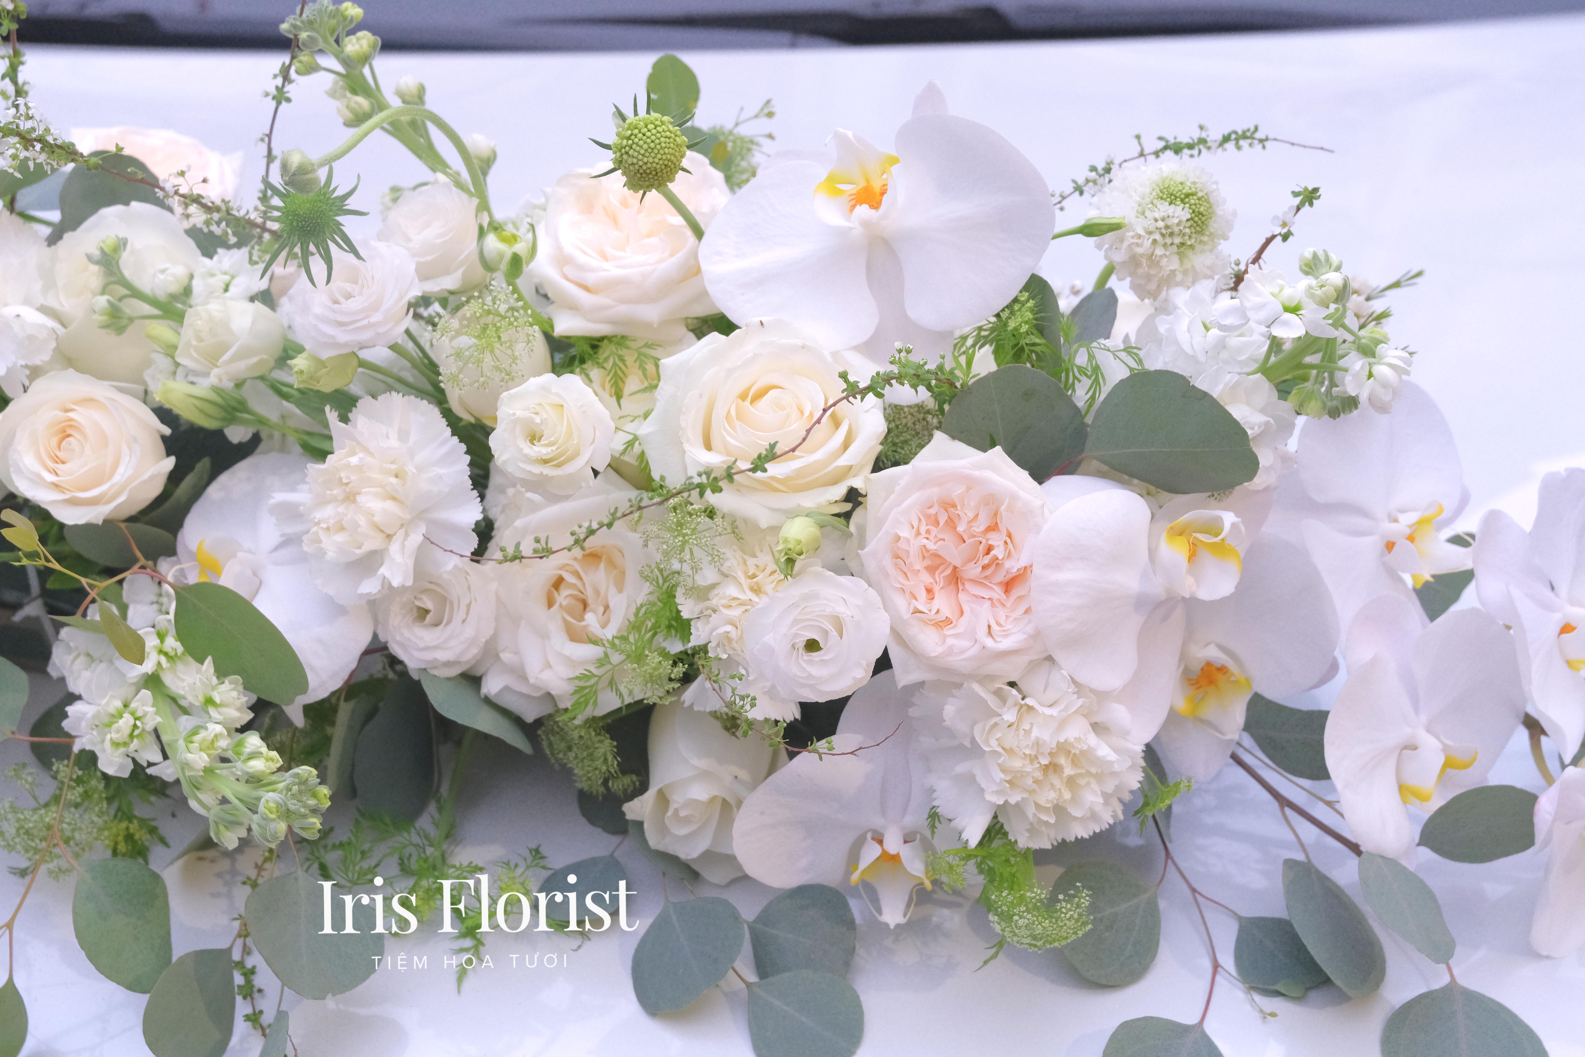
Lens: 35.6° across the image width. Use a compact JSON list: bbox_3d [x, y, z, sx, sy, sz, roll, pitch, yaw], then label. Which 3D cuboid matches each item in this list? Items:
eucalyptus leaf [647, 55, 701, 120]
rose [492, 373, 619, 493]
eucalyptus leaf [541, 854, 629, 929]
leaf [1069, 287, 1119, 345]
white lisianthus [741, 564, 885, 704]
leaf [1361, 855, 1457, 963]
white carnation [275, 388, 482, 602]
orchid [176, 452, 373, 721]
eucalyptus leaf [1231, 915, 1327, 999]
[{"bbox_3d":[-0.046,-0.169,0.950,0.021,0.006,0.029,-2,73,-7],"label":"eucalyptus leaf"},{"bbox_3d":[-0.086,-0.034,0.884,0.044,0.038,0.043,8,77,14],"label":"rose"},{"bbox_3d":[-0.075,0.130,0.885,0.031,0.006,0.034,27,64,15],"label":"eucalyptus leaf"},{"bbox_3d":[0.112,-0.078,0.920,0.022,0.006,0.027,32,90,36],"label":"leaf"},{"bbox_3d":[0.008,0.038,0.876,0.051,0.049,0.034,-1,6,-2],"label":"white lisianthus"},{"bbox_3d":[0.244,0.151,0.980,0.034,0.008,0.059,-25,74,-37],"label":"leaf"},{"bbox_3d":[-0.135,-0.010,0.800,0.063,0.065,0.050,0,0,21],"label":"white carnation"},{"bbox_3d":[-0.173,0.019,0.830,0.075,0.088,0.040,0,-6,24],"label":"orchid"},{"bbox_3d":[0.197,0.172,0.990,0.048,0.008,0.042,33,60,22],"label":"eucalyptus leaf"}]

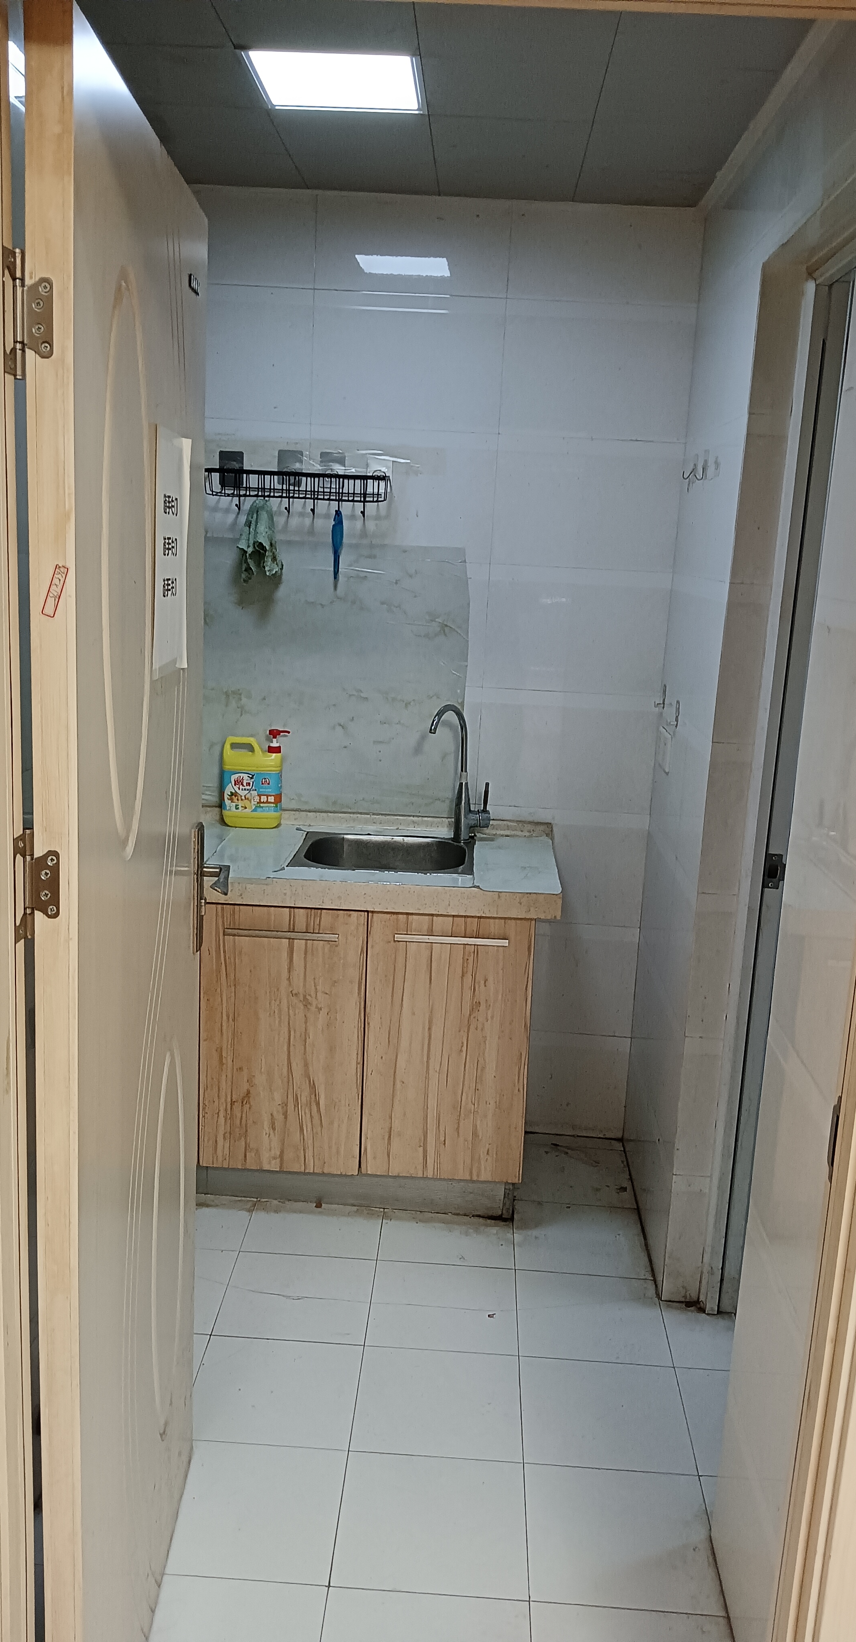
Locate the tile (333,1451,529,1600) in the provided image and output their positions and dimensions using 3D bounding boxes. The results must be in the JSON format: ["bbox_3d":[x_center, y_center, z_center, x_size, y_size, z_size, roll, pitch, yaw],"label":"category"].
[{"bbox_3d":[0.008,1.131,2.062,0.300,0.010,0.300,3,12,2],"label":"tile"}]

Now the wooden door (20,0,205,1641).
[{"bbox_3d":[-0.362,0.199,1.602,0.040,1.945,0.732,3,12,-1],"label":"wooden door"}]

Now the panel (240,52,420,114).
[{"bbox_3d":[-0.155,-1.309,2.264,0.299,0.015,0.305,3,12,2],"label":"panel"}]

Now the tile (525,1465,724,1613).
[{"bbox_3d":[0.306,1.148,2.050,0.300,0.010,0.300,3,12,2],"label":"tile"}]

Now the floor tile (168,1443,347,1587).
[{"bbox_3d":[-0.292,1.113,2.070,0.300,0.010,0.300,3,12,2],"label":"floor tile"}]

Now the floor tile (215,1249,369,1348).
[{"bbox_3d":[-0.266,0.989,2.657,0.300,0.010,0.300,3,12,2],"label":"floor tile"}]

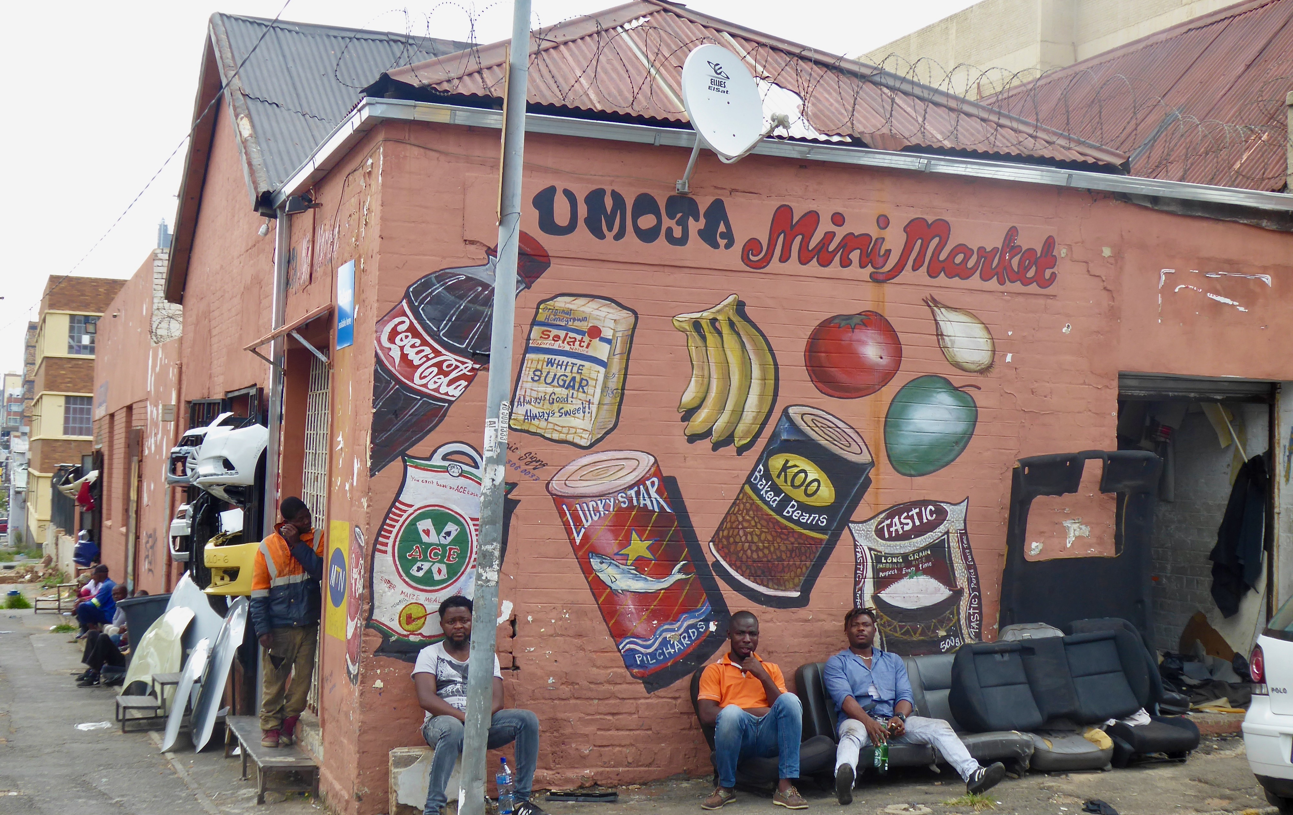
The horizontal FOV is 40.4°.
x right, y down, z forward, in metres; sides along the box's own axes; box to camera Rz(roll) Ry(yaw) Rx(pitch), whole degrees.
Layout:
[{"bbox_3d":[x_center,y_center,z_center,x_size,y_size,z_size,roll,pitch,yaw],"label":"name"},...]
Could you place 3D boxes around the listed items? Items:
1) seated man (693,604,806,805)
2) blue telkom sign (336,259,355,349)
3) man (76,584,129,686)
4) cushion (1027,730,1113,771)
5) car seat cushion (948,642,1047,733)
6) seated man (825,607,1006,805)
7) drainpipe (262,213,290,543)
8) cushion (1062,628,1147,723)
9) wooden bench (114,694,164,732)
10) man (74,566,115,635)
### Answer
[{"bbox_3d":[0.561,1.622,9.489,0.567,1.004,0.855,2,-3,-7],"label":"seated man"},{"bbox_3d":[-1.793,-0.602,10.386,0.031,0.515,0.556,2,-3,-20],"label":"blue telkom sign"},{"bbox_3d":[-5.769,2.458,18.900,0.820,1.060,0.520,3,-3,-31],"label":"man"},{"bbox_3d":[2.381,1.951,10.105,0.484,0.175,0.494,-1,3,-4],"label":"cushion"},{"bbox_3d":[2.029,1.625,10.174,0.505,0.536,0.175,-5,-19,-13],"label":"car seat cushion"},{"bbox_3d":[1.416,1.627,9.695,0.855,0.968,1.009,2,-3,-4],"label":"seated man"},{"bbox_3d":[-2.715,0.535,12.689,0.093,3.966,0.103,2,-3,-20],"label":"drainpipe"},{"bbox_3d":[2.730,1.608,10.485,0.484,0.536,0.175,-5,-19,-13],"label":"cushion"},{"bbox_3d":[-4.158,2.521,14.459,0.340,0.206,0.824,2,-3,-20],"label":"wooden bench"},{"bbox_3d":[-8.255,2.906,26.300,0.750,1.080,0.500,3,-3,-26],"label":"man"}]

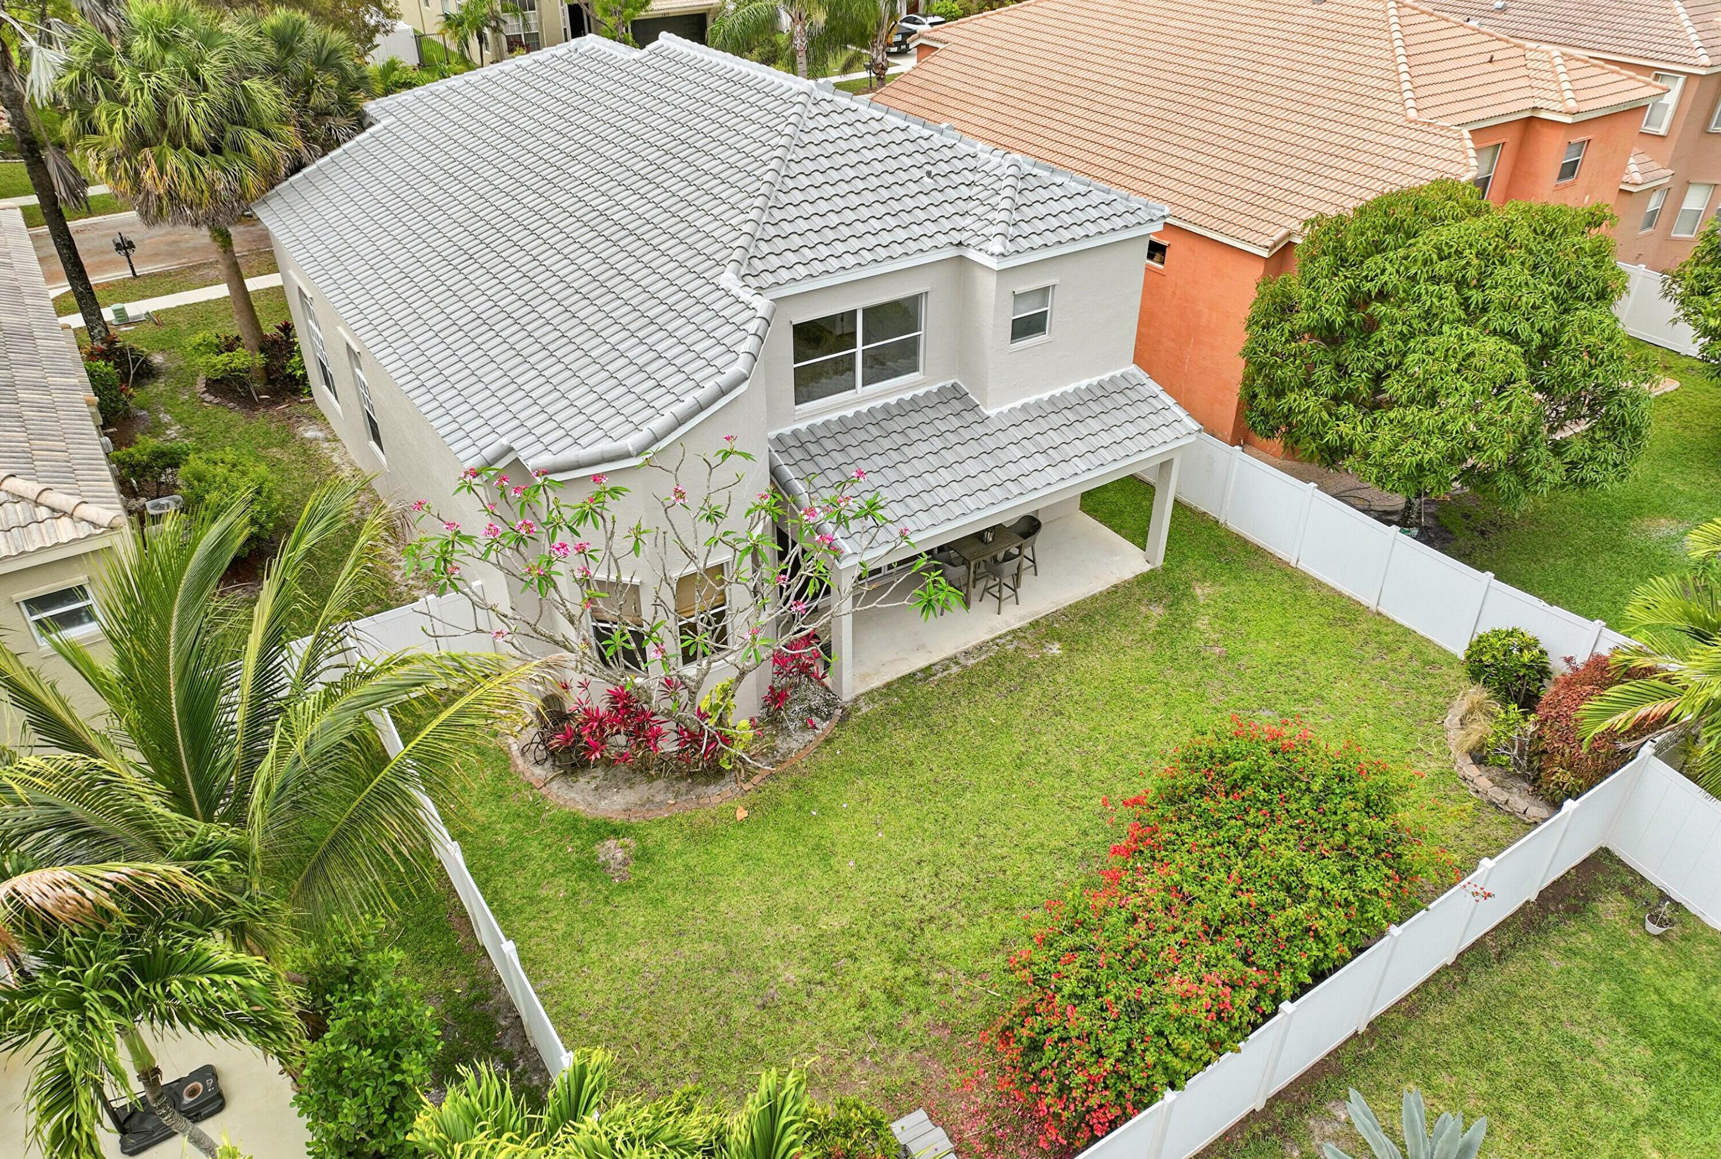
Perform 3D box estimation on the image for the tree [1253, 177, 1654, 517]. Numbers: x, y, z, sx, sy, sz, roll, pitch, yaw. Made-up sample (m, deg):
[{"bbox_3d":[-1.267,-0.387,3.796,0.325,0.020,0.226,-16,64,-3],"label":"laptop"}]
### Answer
[{"bbox_3d":[11.168,-4.056,23.103,7.000,6.700,6.900,-20,38,-27],"label":"tree"}]

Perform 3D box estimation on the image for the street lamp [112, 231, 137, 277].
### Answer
[{"bbox_3d":[-22.845,-10.143,37.228,0.650,1.480,0.450,-20,38,-27],"label":"street lamp"}]

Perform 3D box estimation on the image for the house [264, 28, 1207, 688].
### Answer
[{"bbox_3d":[-4.477,-6.533,25.284,12.764,8.509,20.168,-20,38,-27],"label":"house"}]

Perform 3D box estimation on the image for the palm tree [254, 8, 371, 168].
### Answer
[{"bbox_3d":[-14.987,-11.333,33.075,3.800,8.000,3.800,-20,38,-27],"label":"palm tree"}]

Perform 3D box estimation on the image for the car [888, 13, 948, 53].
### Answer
[{"bbox_3d":[3.262,-32.920,71.540,1.950,1.650,4.800,-14,36,-21],"label":"car"}]

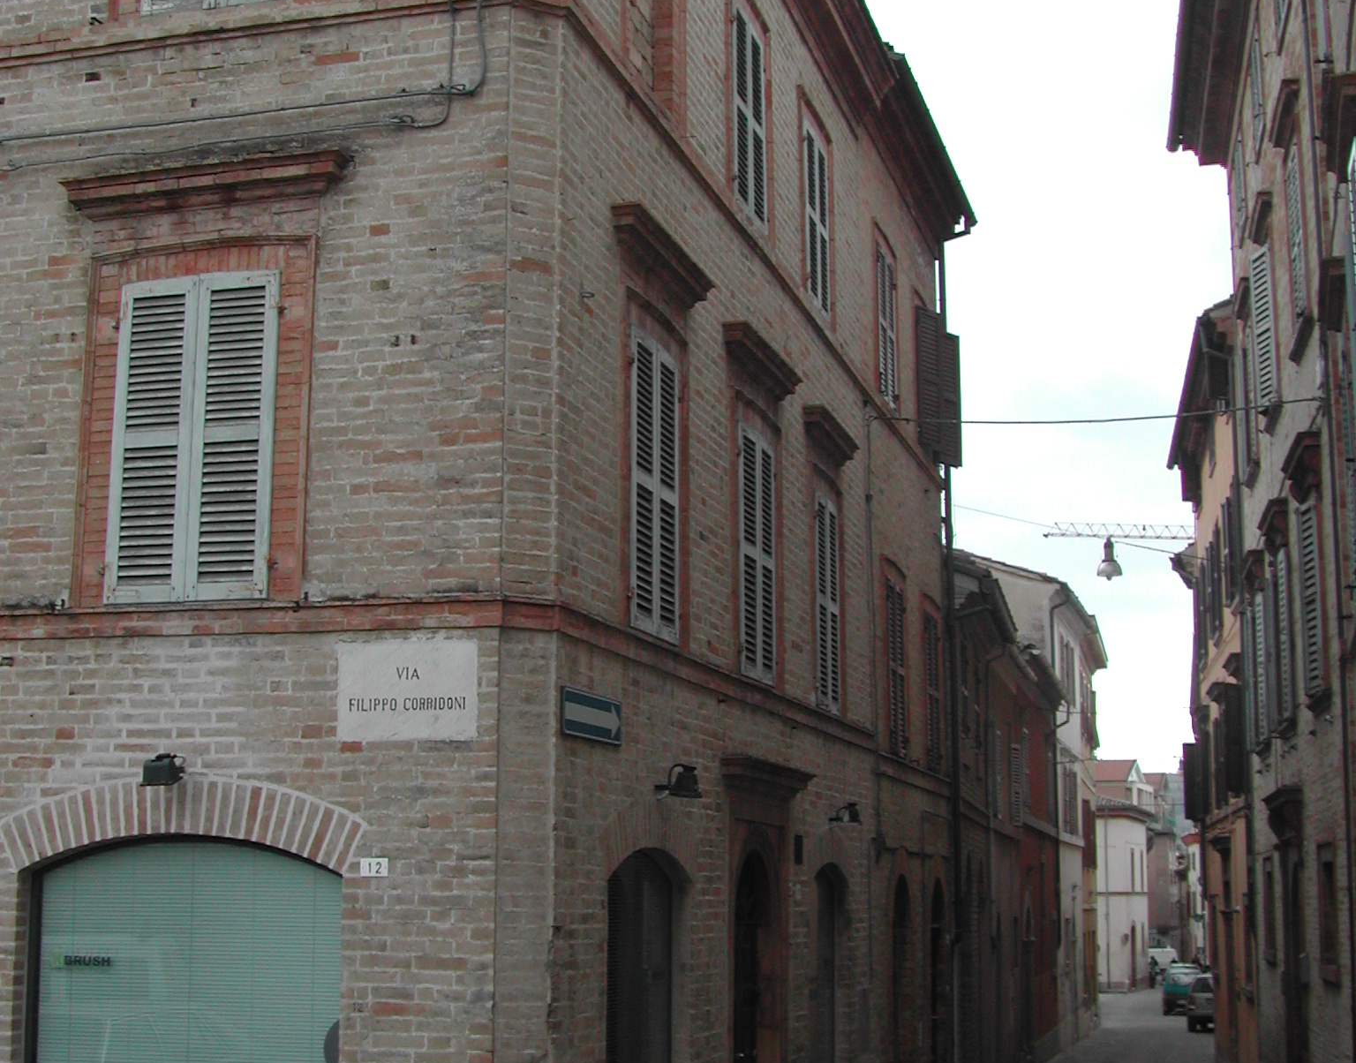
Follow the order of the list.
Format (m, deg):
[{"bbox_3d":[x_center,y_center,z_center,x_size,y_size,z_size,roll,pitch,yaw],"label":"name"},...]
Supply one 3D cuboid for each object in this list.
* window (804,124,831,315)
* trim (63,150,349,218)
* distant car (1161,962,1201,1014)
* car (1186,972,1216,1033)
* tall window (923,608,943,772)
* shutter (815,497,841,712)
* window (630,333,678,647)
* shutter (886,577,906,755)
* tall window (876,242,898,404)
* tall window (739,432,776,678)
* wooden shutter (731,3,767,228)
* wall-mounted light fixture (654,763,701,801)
[{"bbox_3d":[1.213,-2.760,17.489,0.060,1.542,0.986,-3,-11,16],"label":"window"},{"bbox_3d":[-2.654,-1.906,11.015,1.720,0.200,0.180,-3,-11,15],"label":"trim"},{"bbox_3d":[14.941,13.481,58.643,1.530,1.480,3.550,-3,-11,16],"label":"distant car"},{"bbox_3d":[13.721,11.914,50.516,1.580,1.420,3.750,-3,-12,15],"label":"car"},{"bbox_3d":[2.898,1.832,22.601,0.090,1.781,1.038,-3,-11,16],"label":"tall window"},{"bbox_3d":[1.283,0.634,17.159,0.060,1.837,0.950,-3,-11,16],"label":"shutter"},{"bbox_3d":[-0.165,-0.261,12.317,0.090,1.837,1.021,-3,-11,16],"label":"window"},{"bbox_3d":[2.220,1.403,20.281,0.060,1.781,0.986,-3,-11,16],"label":"shutter"},{"bbox_3d":[2.145,-2.082,20.248,0.070,1.580,1.000,-3,-11,16],"label":"tall window"},{"bbox_3d":[0.591,0.190,14.513,0.100,1.820,0.990,-3,-11,16],"label":"tall window"},{"bbox_3d":[0.526,-3.175,15.210,0.090,1.552,0.996,-3,-11,16],"label":"wooden shutter"},{"bbox_3d":[-0.001,1.527,12.042,0.240,0.200,0.190,-3,-11,16],"label":"wall-mounted light fixture"}]

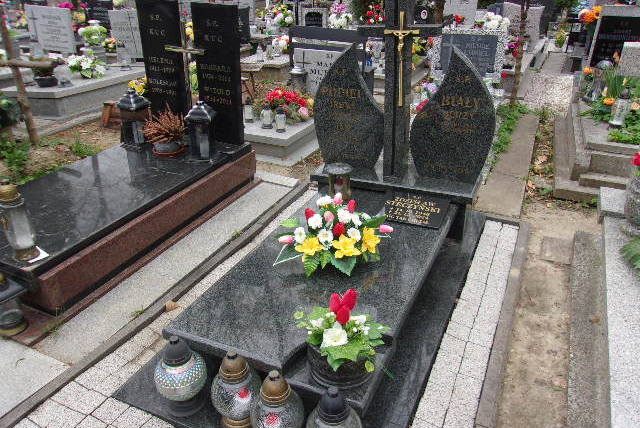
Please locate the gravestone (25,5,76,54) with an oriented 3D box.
[{"bbox_3d":[-4.213,-2.905,7.871,0.870,0.680,0.100,9,28,16],"label":"gravestone"}]

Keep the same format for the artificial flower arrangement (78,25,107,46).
[{"bbox_3d":[-3.253,-2.553,7.139,0.400,0.320,0.360,-12,27,-20],"label":"artificial flower arrangement"}]

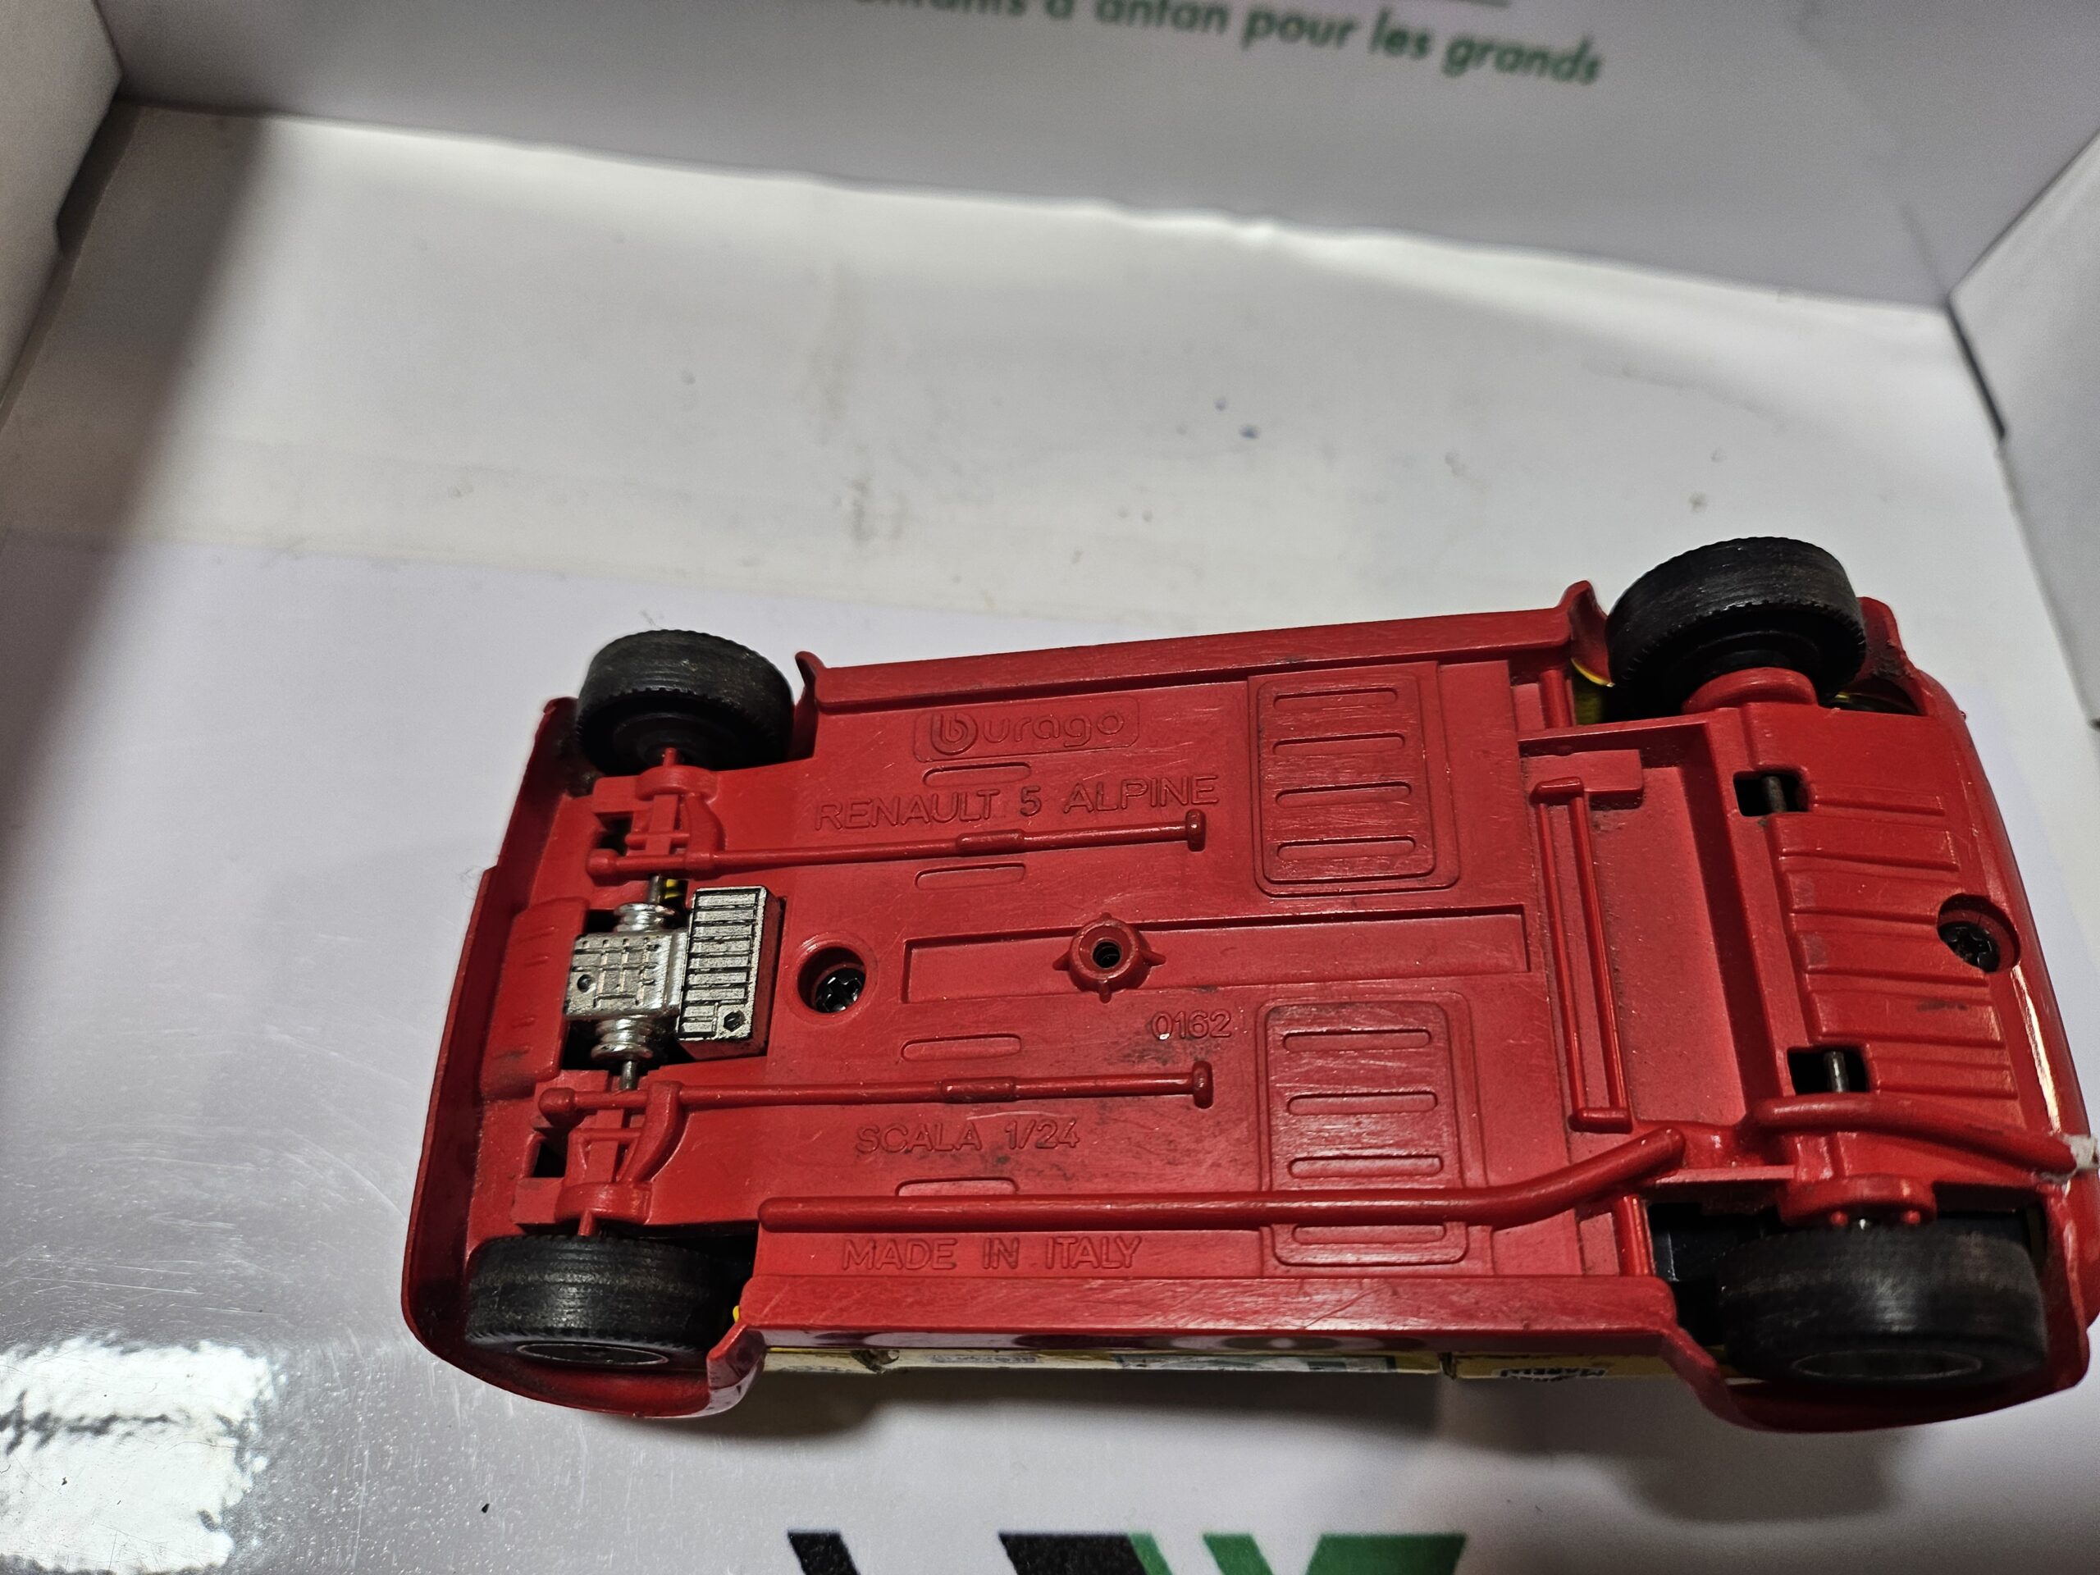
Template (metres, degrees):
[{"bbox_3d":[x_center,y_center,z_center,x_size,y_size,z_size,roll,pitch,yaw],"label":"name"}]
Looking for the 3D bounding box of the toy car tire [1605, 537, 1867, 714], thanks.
[{"bbox_3d":[0.062,-0.014,0.133,0.021,0.021,0.008,-4,63,10],"label":"toy car tire"}]

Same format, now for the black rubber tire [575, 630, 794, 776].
[{"bbox_3d":[-0.037,-0.008,0.151,0.021,0.021,0.008,-6,63,9],"label":"black rubber tire"}]

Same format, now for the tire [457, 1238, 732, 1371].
[{"bbox_3d":[-0.039,0.044,0.125,0.021,0.021,0.008,-6,63,9],"label":"tire"}]

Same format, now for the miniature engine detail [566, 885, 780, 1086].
[{"bbox_3d":[-0.035,0.017,0.136,0.020,0.007,0.016,-4,63,10],"label":"miniature engine detail"}]

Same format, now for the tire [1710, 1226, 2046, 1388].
[{"bbox_3d":[0.061,0.038,0.107,0.021,0.021,0.008,-4,63,10],"label":"tire"}]

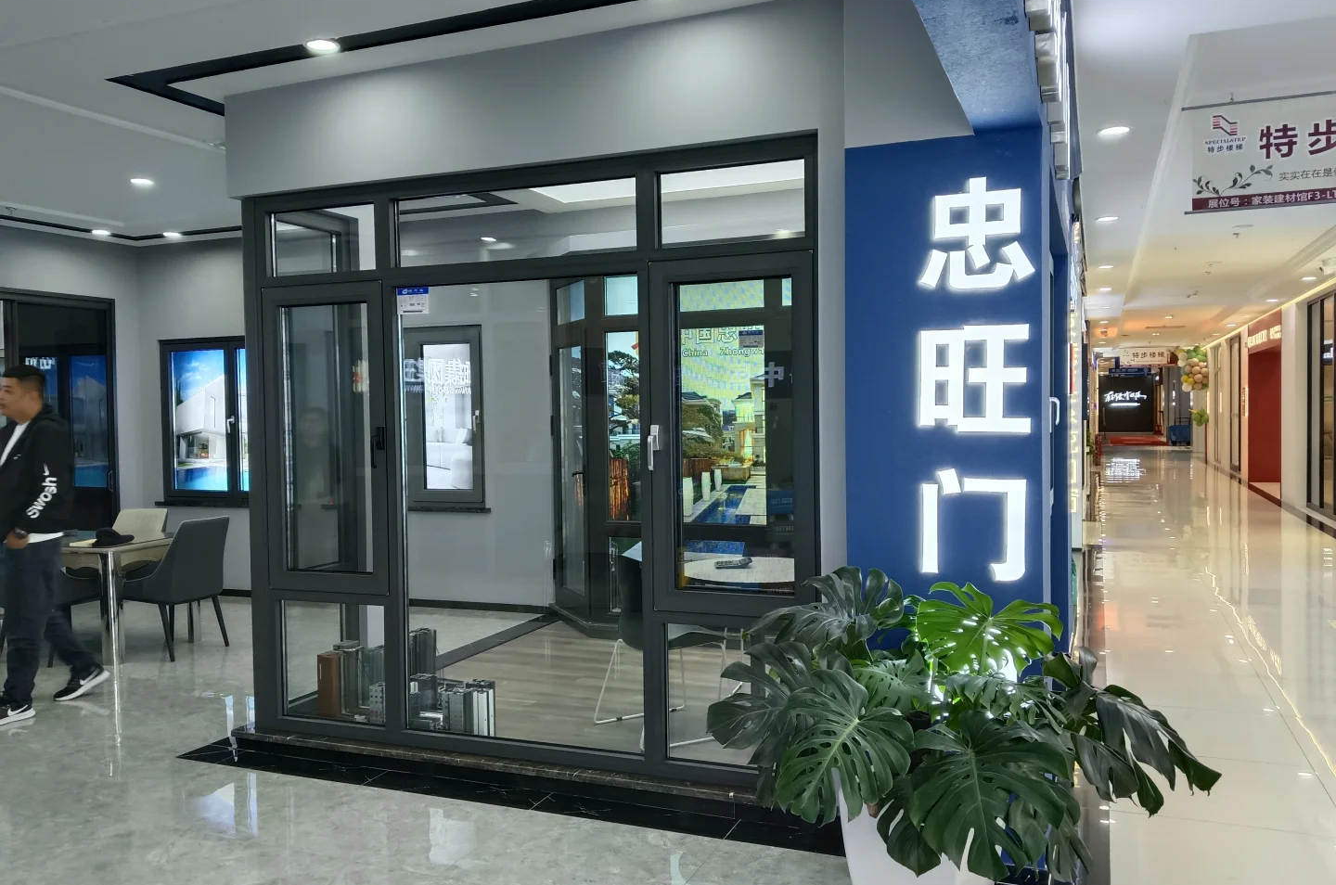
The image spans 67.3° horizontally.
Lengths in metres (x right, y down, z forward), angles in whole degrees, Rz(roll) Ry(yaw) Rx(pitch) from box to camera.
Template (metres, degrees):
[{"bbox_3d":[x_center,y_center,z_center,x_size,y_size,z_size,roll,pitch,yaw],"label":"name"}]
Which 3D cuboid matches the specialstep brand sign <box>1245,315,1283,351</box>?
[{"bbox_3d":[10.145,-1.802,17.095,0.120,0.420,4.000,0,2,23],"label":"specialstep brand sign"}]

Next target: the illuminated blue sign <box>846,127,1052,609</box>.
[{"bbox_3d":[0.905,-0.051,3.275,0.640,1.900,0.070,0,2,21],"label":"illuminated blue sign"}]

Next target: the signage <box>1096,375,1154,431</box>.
[{"bbox_3d":[21.501,-1.819,47.000,2.450,2.700,0.100,0,2,23],"label":"signage"}]

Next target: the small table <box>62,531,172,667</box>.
[{"bbox_3d":[-3.987,1.030,6.892,1.300,0.750,0.780,0,2,21],"label":"small table"}]

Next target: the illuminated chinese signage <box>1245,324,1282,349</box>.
[{"bbox_3d":[10.127,-1.772,17.104,0.100,0.240,4.000,0,2,23],"label":"illuminated chinese signage"}]

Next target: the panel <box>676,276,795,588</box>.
[{"bbox_3d":[0.256,-0.017,3.818,0.452,1.188,0.030,0,2,21],"label":"panel"}]

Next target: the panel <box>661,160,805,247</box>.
[{"bbox_3d":[0.241,-0.905,3.805,0.566,0.278,0.030,0,2,21],"label":"panel"}]

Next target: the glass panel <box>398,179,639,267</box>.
[{"bbox_3d":[-0.641,-0.902,4.140,1.107,0.278,0.030,0,2,21],"label":"glass panel"}]

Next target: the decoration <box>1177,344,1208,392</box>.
[{"bbox_3d":[14.806,-2.075,28.300,0.900,1.340,0.800,0,2,21],"label":"decoration"}]

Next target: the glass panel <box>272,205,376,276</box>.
[{"bbox_3d":[-1.567,-0.910,4.552,0.570,0.285,0.030,0,2,21],"label":"glass panel"}]

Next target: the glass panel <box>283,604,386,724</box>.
[{"bbox_3d":[-1.512,0.995,4.532,0.557,0.533,0.030,0,2,21],"label":"glass panel"}]

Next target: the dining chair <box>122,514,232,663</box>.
[{"bbox_3d":[-3.304,0.961,6.720,0.520,0.880,0.490,0,2,21],"label":"dining chair"}]

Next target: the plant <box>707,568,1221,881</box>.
[{"bbox_3d":[0.805,0.754,2.760,1.260,0.760,0.920,0,2,21],"label":"plant"}]

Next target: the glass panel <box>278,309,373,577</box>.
[{"bbox_3d":[-1.530,-0.013,4.495,0.473,1.197,0.030,0,2,21],"label":"glass panel"}]

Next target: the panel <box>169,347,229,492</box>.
[{"bbox_3d":[-4.139,-0.190,8.859,0.621,1.234,0.030,0,2,21],"label":"panel"}]

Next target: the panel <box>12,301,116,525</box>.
[{"bbox_3d":[-5.149,0.001,8.630,0.070,2.380,0.950,0,2,21],"label":"panel"}]

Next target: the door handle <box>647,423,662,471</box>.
[{"bbox_3d":[-0.055,0.020,3.893,0.040,0.175,0.060,0,2,21],"label":"door handle"}]

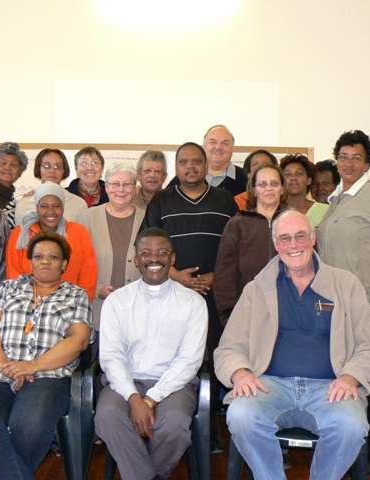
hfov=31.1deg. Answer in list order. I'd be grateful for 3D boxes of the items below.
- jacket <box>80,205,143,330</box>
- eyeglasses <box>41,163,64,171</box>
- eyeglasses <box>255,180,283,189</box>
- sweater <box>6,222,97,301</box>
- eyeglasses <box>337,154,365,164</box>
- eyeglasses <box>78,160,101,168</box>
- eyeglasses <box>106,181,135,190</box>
[{"bbox_3d":[-0.364,0.164,3.793,0.510,0.732,0.300,1,3,-3],"label":"jacket"},{"bbox_3d":[-0.826,-0.453,4.148,0.137,0.042,0.140,6,3,-14],"label":"eyeglasses"},{"bbox_3d":[0.450,-0.299,3.589,0.138,0.042,0.140,1,3,5],"label":"eyeglasses"},{"bbox_3d":[-0.746,0.187,3.720,0.520,0.580,0.280,1,3,-8],"label":"sweater"},{"bbox_3d":[0.881,-0.417,3.484,0.140,0.043,0.140,5,3,24],"label":"eyeglasses"},{"bbox_3d":[-0.587,-0.464,4.093,0.142,0.042,0.140,1,3,-3],"label":"eyeglasses"},{"bbox_3d":[-0.362,-0.308,3.809,0.148,0.042,0.140,2,3,-6],"label":"eyeglasses"}]

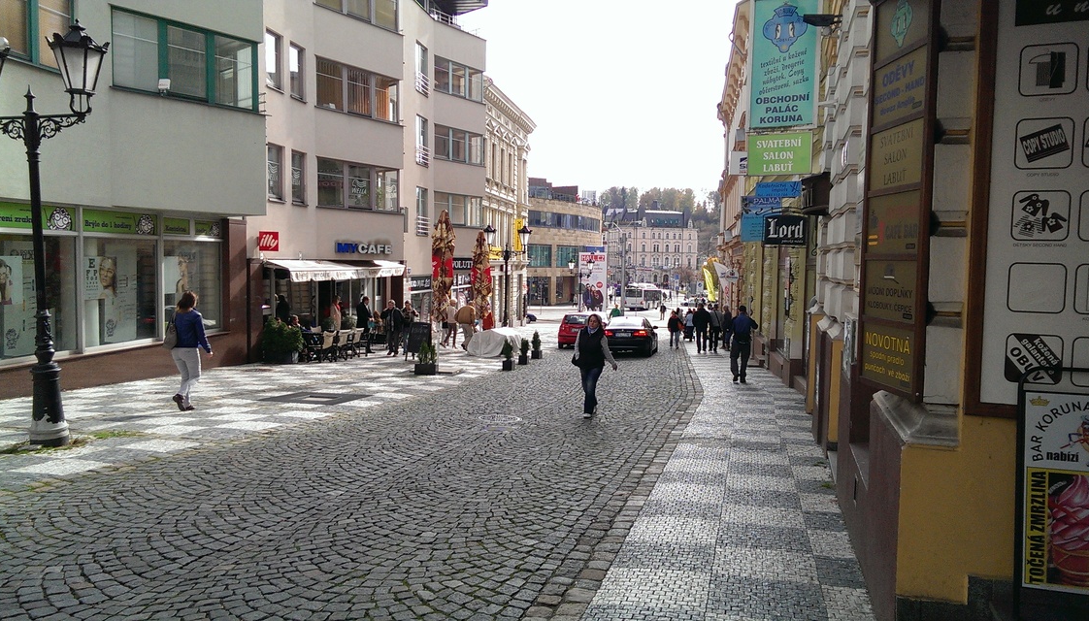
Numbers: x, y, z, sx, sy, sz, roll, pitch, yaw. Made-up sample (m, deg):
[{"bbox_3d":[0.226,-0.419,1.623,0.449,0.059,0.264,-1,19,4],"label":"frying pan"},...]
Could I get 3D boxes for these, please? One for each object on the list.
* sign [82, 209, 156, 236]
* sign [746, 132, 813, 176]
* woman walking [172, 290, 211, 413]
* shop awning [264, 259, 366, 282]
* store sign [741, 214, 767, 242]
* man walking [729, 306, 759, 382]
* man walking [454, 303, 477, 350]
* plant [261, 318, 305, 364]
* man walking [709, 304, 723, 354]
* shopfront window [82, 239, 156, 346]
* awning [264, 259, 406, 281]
[{"bbox_3d":[-7.939,-1.643,15.385,0.060,0.400,2.080,1,4,9],"label":"sign"},{"bbox_3d":[3.105,-2.058,10.775,0.821,0.530,0.100,1,3,18],"label":"sign"},{"bbox_3d":[-5.070,0.576,11.701,0.480,1.690,0.460,1,3,12],"label":"woman walking"},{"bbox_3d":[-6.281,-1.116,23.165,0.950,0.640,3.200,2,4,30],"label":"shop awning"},{"bbox_3d":[4.621,-1.768,17.400,0.860,0.620,0.070,2,4,12],"label":"store sign"},{"bbox_3d":[4.692,0.769,19.010,0.600,1.750,0.450,2,4,10],"label":"man walking"},{"bbox_3d":[-2.701,0.537,28.250,0.600,1.720,0.500,2,4,20],"label":"man walking"},{"bbox_3d":[-6.751,0.742,21.061,0.920,1.180,0.700,2,4,10],"label":"plant"},{"bbox_3d":[6.194,0.657,29.449,0.520,1.760,0.400,1,3,10],"label":"man walking"},{"bbox_3d":[-7.988,-0.371,15.475,0.100,1.950,2.080,1,3,9],"label":"shopfront window"},{"bbox_3d":[-6.351,-1.258,25.653,1.150,0.650,5.000,3,4,32],"label":"awning"}]

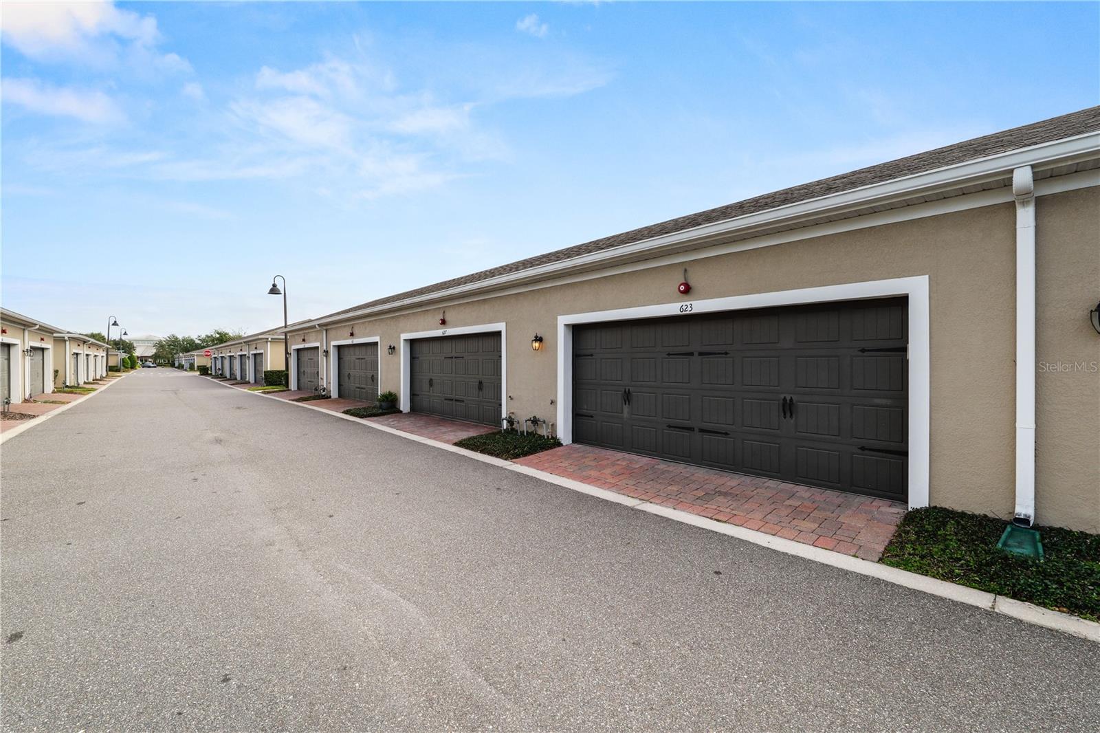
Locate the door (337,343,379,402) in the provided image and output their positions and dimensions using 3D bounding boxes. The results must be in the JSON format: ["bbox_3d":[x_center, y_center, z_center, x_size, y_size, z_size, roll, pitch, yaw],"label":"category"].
[{"bbox_3d":[-7.081,0.249,15.955,0.080,2.140,4.850,0,1,-43],"label":"door"}]

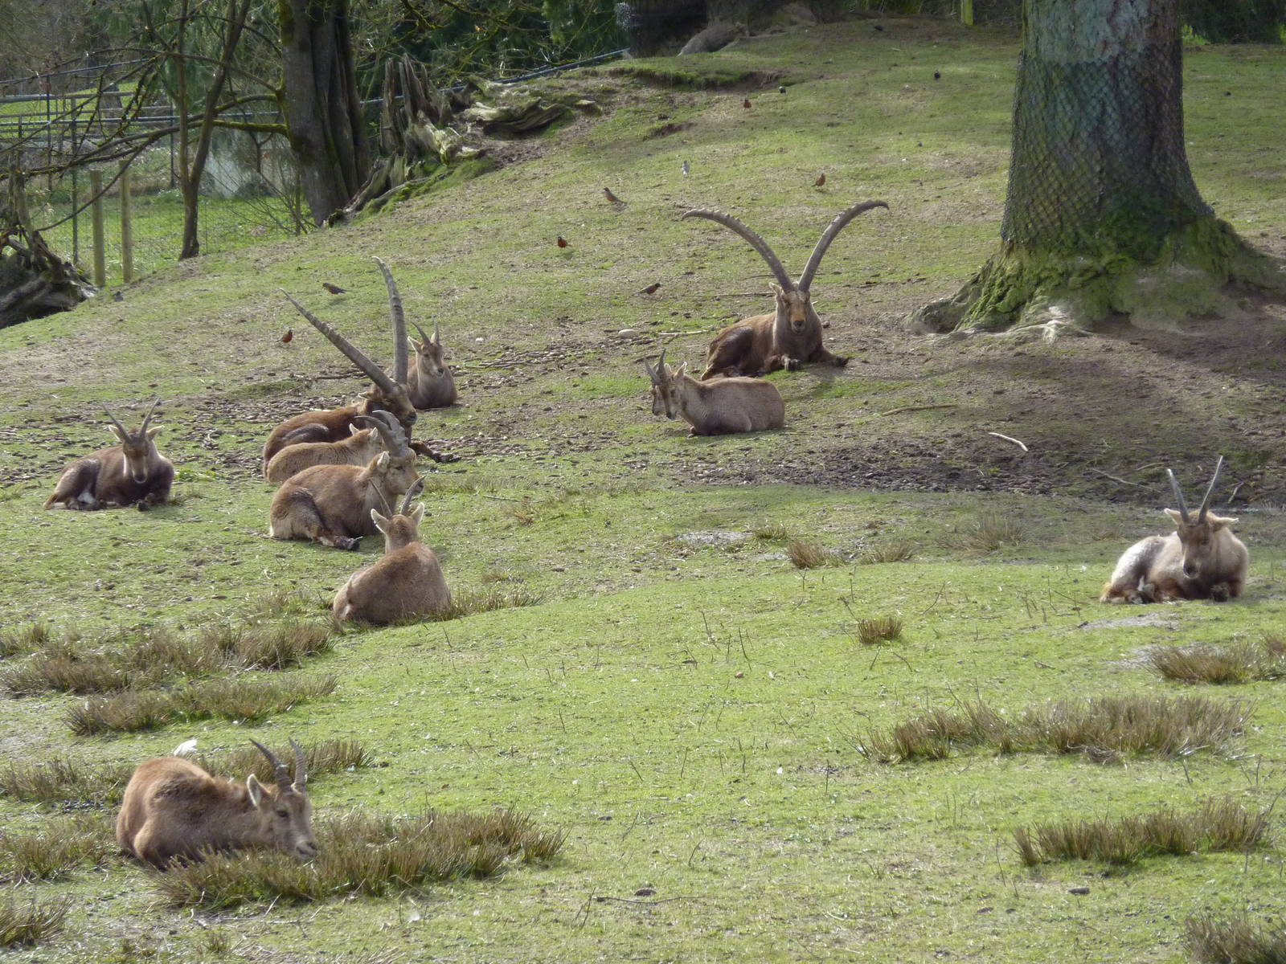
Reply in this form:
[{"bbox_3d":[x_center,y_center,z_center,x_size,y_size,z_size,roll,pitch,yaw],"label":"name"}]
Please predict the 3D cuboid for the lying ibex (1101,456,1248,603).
[{"bbox_3d":[2.673,0.245,39.200,0.460,0.700,0.860,-2,3,-41],"label":"lying ibex"}]

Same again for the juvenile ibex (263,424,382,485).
[{"bbox_3d":[-1.893,-0.146,46.300,0.780,0.400,0.360,-1,3,-23],"label":"juvenile ibex"}]

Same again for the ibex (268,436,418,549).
[{"bbox_3d":[-1.633,-0.019,42.900,0.880,0.710,0.480,0,3,-9],"label":"ibex"}]

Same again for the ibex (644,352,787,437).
[{"bbox_3d":[0.473,-0.594,52.100,0.930,0.560,0.410,-1,3,-14],"label":"ibex"}]

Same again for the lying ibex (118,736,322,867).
[{"bbox_3d":[-1.592,1.174,28.450,0.600,0.460,0.820,-1,3,-27],"label":"lying ibex"}]

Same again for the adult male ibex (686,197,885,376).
[{"bbox_3d":[1.111,-1.433,58.100,1.100,1.290,1.250,-2,3,-41],"label":"adult male ibex"}]

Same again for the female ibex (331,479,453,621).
[{"bbox_3d":[-1.229,0.331,38.100,0.430,0.660,0.780,2,3,37],"label":"female ibex"}]

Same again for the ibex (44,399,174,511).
[{"bbox_3d":[-3.107,-0.155,45.400,0.450,0.620,0.850,-2,3,-43],"label":"ibex"}]

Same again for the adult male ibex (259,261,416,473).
[{"bbox_3d":[-1.812,-0.723,48.600,1.180,1.300,0.750,1,3,22],"label":"adult male ibex"}]

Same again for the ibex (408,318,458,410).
[{"bbox_3d":[-1.261,-0.724,46.300,0.330,0.520,0.780,-2,5,-18],"label":"ibex"}]

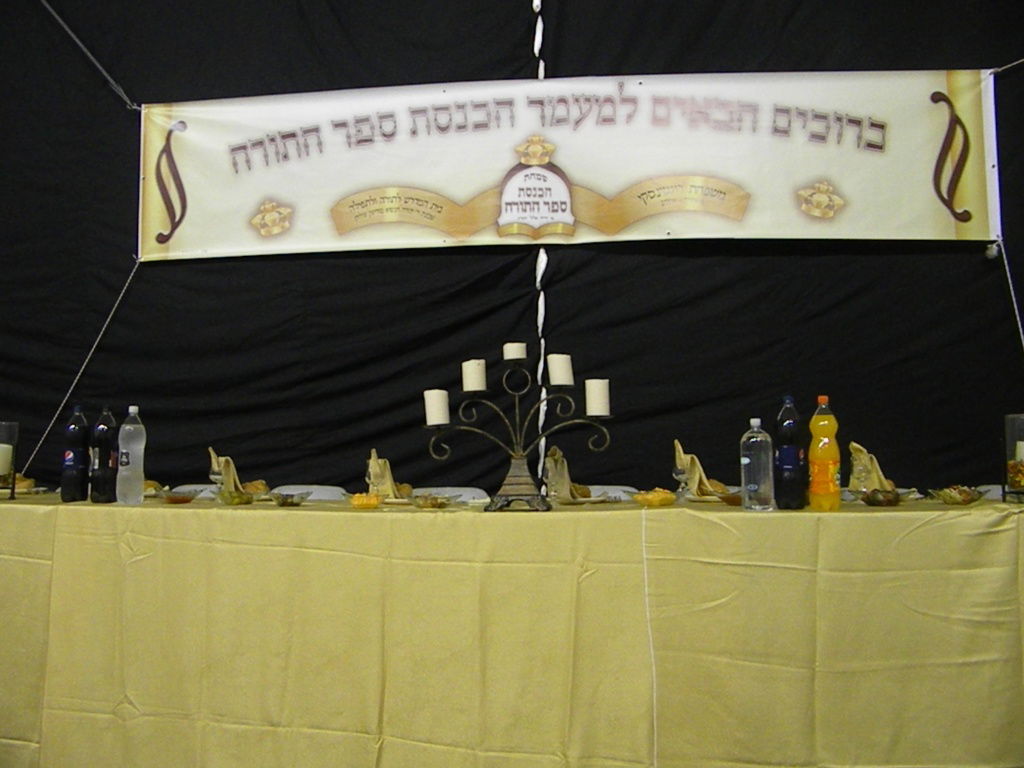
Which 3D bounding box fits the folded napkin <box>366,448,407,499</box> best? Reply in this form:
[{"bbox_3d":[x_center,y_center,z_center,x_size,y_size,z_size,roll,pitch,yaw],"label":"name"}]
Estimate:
[{"bbox_3d":[-0.432,0.309,2.860,0.115,0.172,0.110,-1,-4,9],"label":"folded napkin"}]

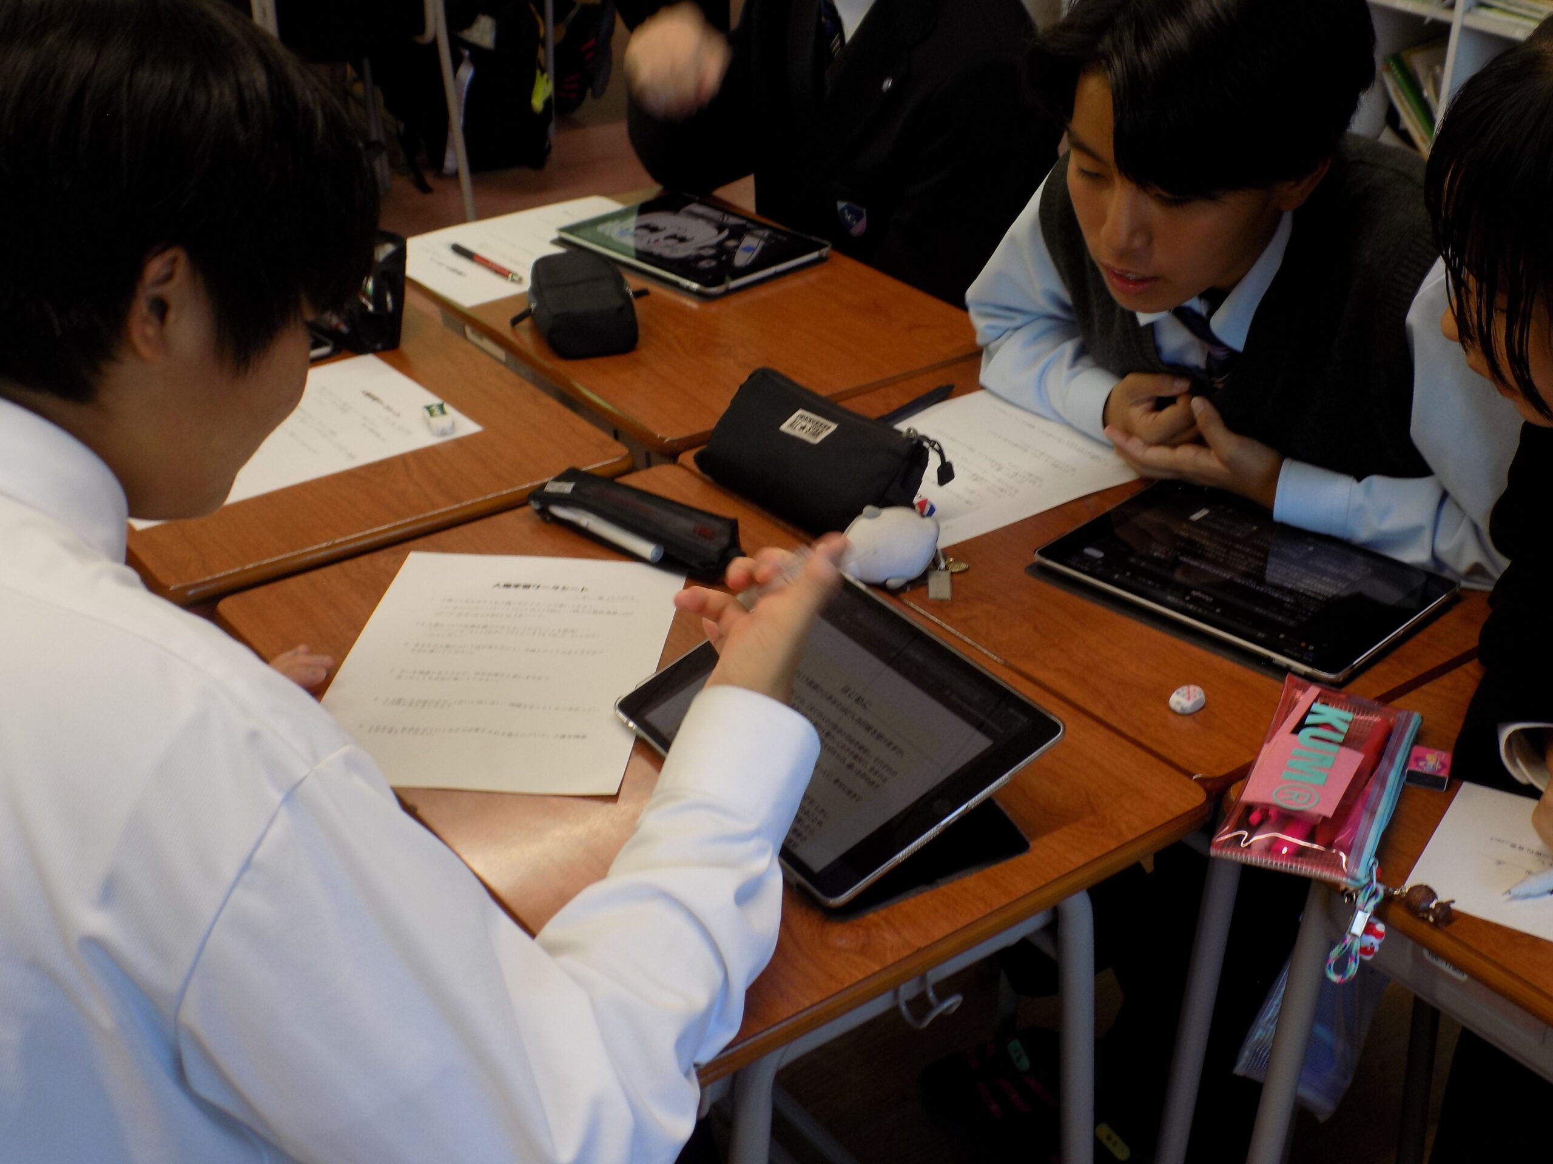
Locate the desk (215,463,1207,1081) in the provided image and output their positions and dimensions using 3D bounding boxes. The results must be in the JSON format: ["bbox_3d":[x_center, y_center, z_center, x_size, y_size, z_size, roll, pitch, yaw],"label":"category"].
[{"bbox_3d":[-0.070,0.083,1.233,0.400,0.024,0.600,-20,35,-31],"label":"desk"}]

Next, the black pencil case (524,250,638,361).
[{"bbox_3d":[-0.186,-0.270,1.766,0.078,0.051,0.150,-9,30,-14],"label":"black pencil case"}]

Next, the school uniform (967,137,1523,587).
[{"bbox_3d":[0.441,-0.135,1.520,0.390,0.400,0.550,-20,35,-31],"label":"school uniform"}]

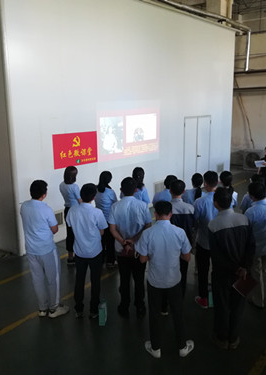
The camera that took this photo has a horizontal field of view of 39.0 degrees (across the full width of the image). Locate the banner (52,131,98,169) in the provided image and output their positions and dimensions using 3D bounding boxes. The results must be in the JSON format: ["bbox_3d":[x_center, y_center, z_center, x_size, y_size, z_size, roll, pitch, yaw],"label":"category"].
[{"bbox_3d":[-1.088,-0.738,7.352,0.020,0.635,1.190,8,15,36],"label":"banner"}]

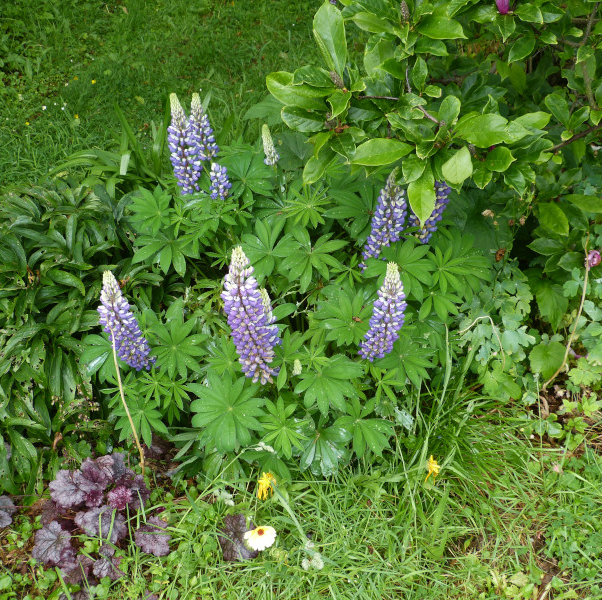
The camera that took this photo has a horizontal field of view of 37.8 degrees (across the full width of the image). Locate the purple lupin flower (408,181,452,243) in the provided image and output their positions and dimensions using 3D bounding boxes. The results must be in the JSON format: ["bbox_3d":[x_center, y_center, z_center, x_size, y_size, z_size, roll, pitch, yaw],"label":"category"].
[{"bbox_3d":[0.300,-0.220,2.020,0.068,0.190,0.068,11,35,-8],"label":"purple lupin flower"}]

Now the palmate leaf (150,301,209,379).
[{"bbox_3d":[-0.227,0.074,1.640,0.112,0.040,0.146,0,67,0],"label":"palmate leaf"}]

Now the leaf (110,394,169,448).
[{"bbox_3d":[-0.329,0.248,1.790,0.122,0.045,0.115,0,50,0],"label":"leaf"}]

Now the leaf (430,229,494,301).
[{"bbox_3d":[0.345,-0.075,1.900,0.134,0.045,0.152,0,54,0],"label":"leaf"}]

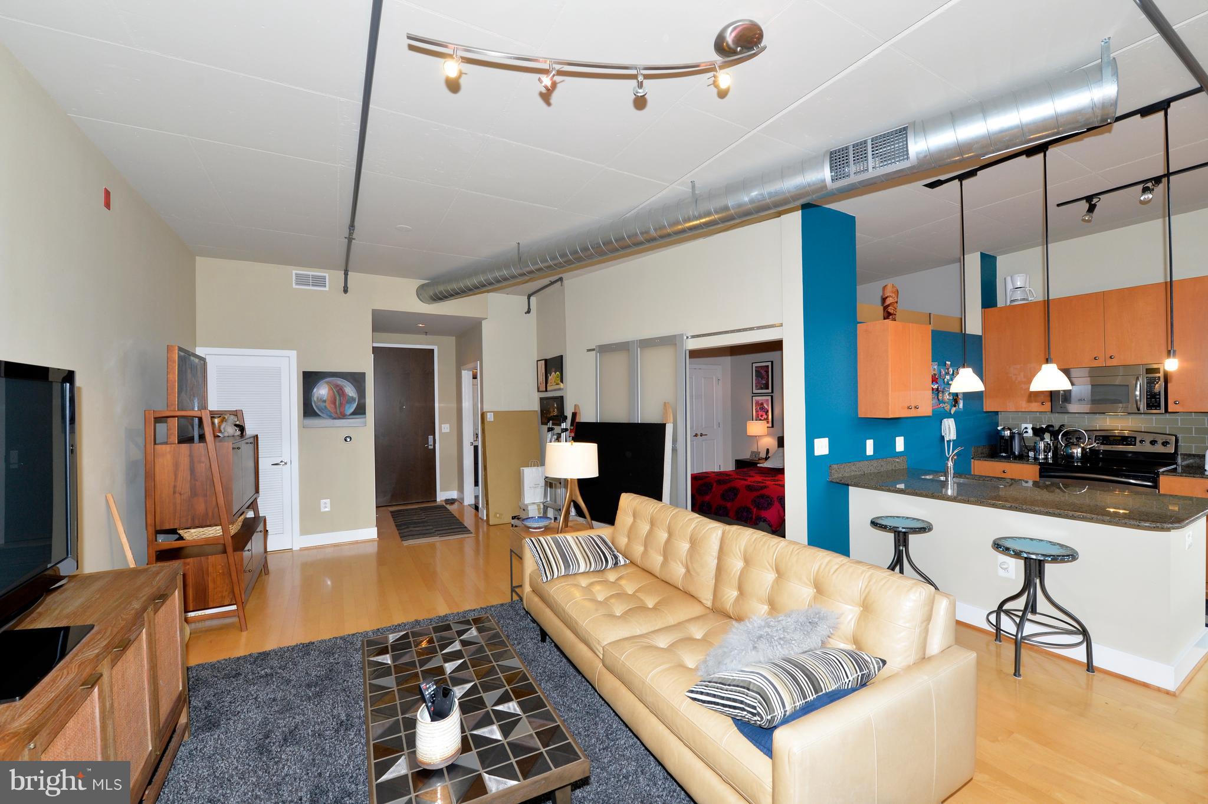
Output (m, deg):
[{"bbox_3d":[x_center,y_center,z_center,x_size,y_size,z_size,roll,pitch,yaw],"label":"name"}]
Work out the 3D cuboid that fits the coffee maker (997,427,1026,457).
[{"bbox_3d":[4.280,0.427,4.929,0.270,0.301,0.170,-1,0,-30],"label":"coffee maker"}]

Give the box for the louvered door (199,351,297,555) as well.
[{"bbox_3d":[-3.725,0.538,4.966,0.830,2.193,0.090,-1,0,-30],"label":"louvered door"}]

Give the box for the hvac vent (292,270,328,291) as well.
[{"bbox_3d":[-3.272,-1.347,5.246,0.342,0.170,0.030,-1,0,-30],"label":"hvac vent"}]

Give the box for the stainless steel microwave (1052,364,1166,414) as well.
[{"bbox_3d":[4.756,-0.114,4.418,0.390,0.430,0.735,-1,0,-30],"label":"stainless steel microwave"}]

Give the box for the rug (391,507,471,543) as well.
[{"bbox_3d":[-2.401,1.610,6.354,0.764,0.012,2.005,-1,0,-30],"label":"rug"}]

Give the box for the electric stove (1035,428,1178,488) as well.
[{"bbox_3d":[4.642,0.888,4.332,0.680,1.190,0.755,-1,0,-30],"label":"electric stove"}]

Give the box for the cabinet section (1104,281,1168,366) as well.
[{"bbox_3d":[4.802,-0.669,4.203,0.340,0.688,0.370,-1,0,-30],"label":"cabinet section"}]

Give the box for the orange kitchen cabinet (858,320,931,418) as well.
[{"bbox_3d":[2.485,-0.266,4.027,0.614,0.788,0.305,-1,0,-30],"label":"orange kitchen cabinet"}]

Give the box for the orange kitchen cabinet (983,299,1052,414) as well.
[{"bbox_3d":[4.449,-0.460,4.993,0.330,1.113,0.550,-1,0,-30],"label":"orange kitchen cabinet"}]

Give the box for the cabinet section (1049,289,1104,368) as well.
[{"bbox_3d":[4.618,-0.665,4.524,0.340,0.688,0.371,-1,0,-30],"label":"cabinet section"}]

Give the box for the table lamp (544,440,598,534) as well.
[{"bbox_3d":[-0.249,0.640,3.601,0.410,0.695,0.410,-1,0,0],"label":"table lamp"}]

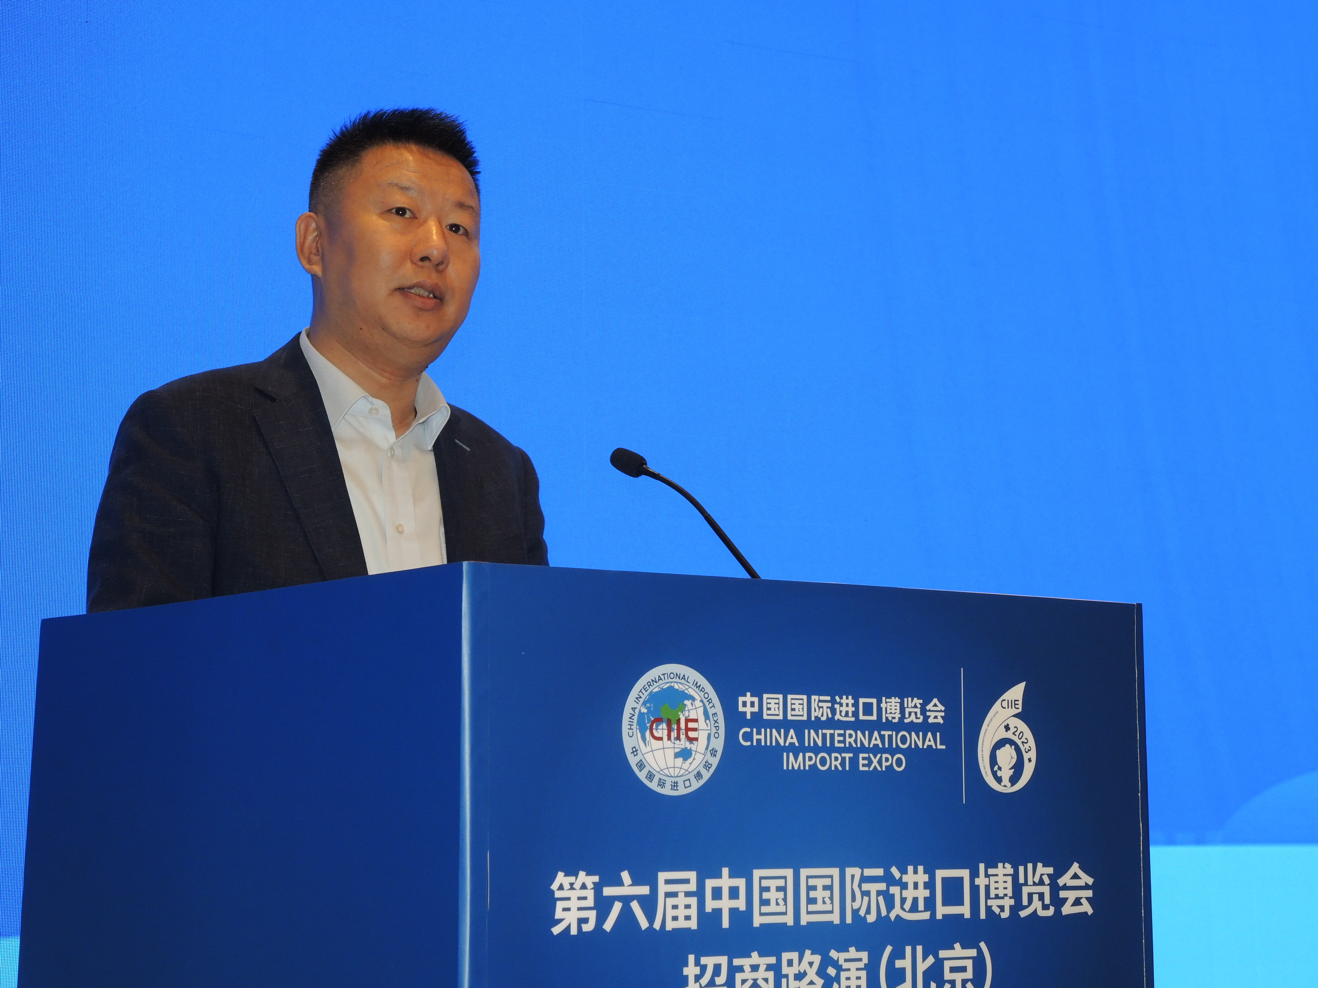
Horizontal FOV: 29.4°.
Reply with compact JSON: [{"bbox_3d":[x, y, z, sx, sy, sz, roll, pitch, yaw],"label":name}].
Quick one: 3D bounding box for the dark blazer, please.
[{"bbox_3d":[-0.310,0.175,2.457,0.540,0.680,0.360,5,-9,-37],"label":"dark blazer"}]

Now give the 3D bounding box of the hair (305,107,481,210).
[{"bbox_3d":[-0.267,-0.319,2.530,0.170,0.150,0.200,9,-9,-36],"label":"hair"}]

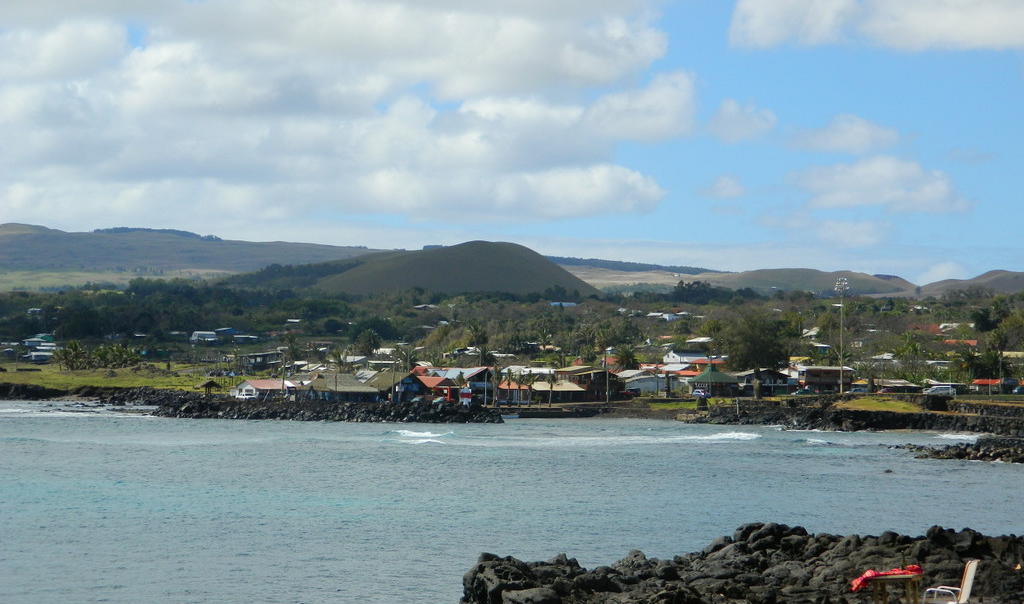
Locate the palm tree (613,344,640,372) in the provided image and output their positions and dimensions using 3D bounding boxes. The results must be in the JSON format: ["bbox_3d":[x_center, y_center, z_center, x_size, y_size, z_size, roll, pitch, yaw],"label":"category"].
[{"bbox_3d":[25.800,12.960,560.000,6.400,7.000,6.400,0,-2,0],"label":"palm tree"}]

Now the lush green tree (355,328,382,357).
[{"bbox_3d":[-39.270,11.490,680.000,7.700,8.500,7.700,0,-2,0],"label":"lush green tree"}]

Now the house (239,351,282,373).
[{"bbox_3d":[-65.790,15.690,650.000,10.200,5.600,6.500,1,-2,-20],"label":"house"}]

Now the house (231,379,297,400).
[{"bbox_3d":[-51.900,18.310,520.000,11.500,4.500,6.600,2,-3,-40],"label":"house"}]

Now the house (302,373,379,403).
[{"bbox_3d":[-34.650,17.480,505.000,13.000,6.000,9.000,2,-2,-38],"label":"house"}]

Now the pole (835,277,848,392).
[{"bbox_3d":[57.020,5.620,430.000,2.300,20.100,1.300,1,-2,-18],"label":"pole"}]

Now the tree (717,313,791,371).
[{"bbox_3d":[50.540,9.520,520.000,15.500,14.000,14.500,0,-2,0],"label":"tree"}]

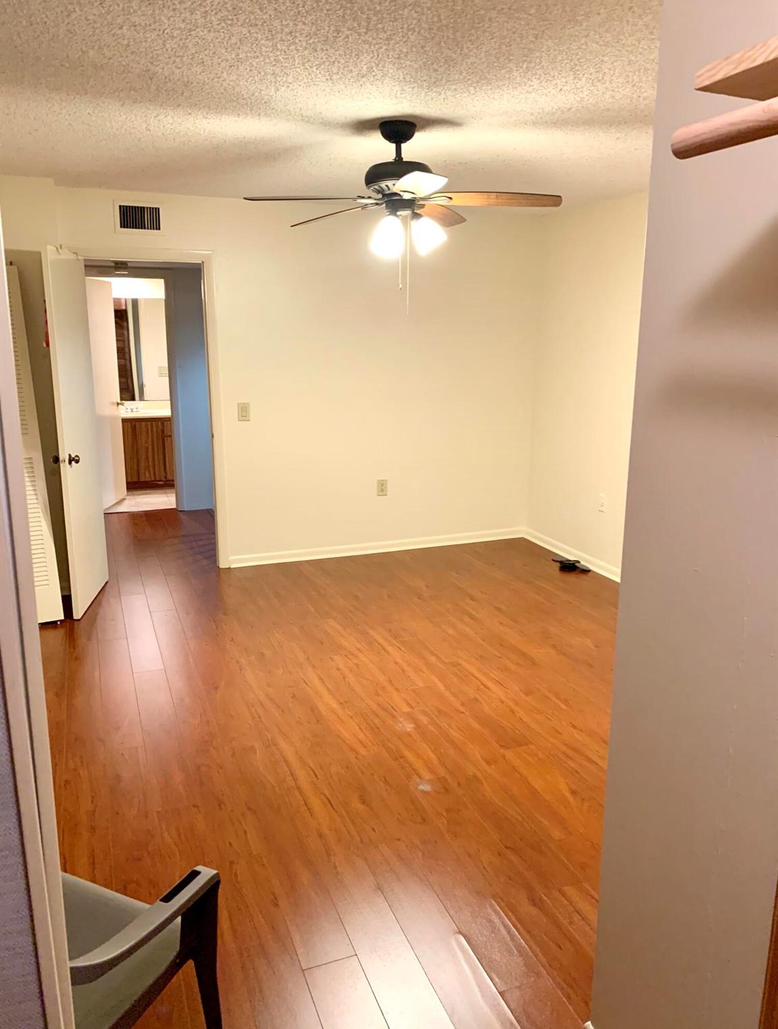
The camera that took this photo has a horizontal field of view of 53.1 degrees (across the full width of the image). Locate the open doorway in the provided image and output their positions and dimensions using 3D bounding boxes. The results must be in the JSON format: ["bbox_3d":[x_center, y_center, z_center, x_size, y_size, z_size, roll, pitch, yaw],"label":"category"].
[{"bbox_3d":[-1.541,-0.598,5.125,0.720,2.040,0.120,-5,14,-21],"label":"open doorway"}]

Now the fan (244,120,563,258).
[{"bbox_3d":[0.011,-1.363,3.266,1.320,0.530,1.320,-5,14,-21],"label":"fan"}]

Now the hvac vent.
[{"bbox_3d":[-1.531,-1.823,4.786,0.290,0.190,0.030,-5,14,-21],"label":"hvac vent"}]

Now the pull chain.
[{"bbox_3d":[0.084,-1.067,3.355,0.015,0.410,0.015,-5,14,-21],"label":"pull chain"}]

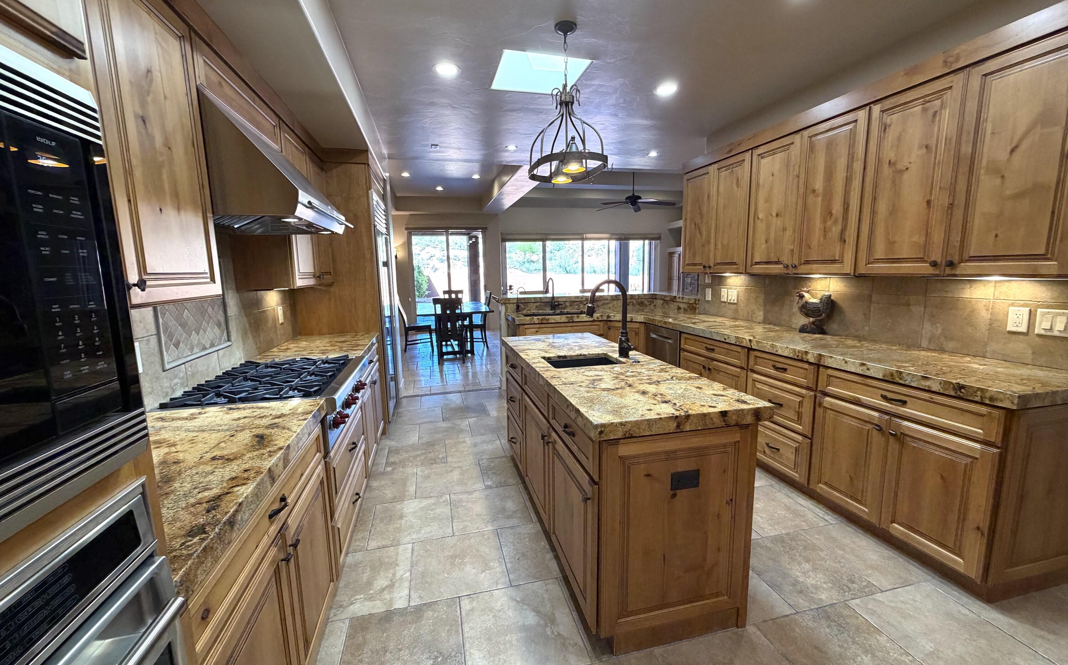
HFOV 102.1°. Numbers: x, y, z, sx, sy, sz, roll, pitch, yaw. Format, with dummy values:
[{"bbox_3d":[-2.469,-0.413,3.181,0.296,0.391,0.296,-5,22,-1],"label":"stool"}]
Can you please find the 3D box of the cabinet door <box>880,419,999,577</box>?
[{"bbox_3d":[1.800,0.724,1.939,0.021,0.579,0.413,-3,8,-13],"label":"cabinet door"}]

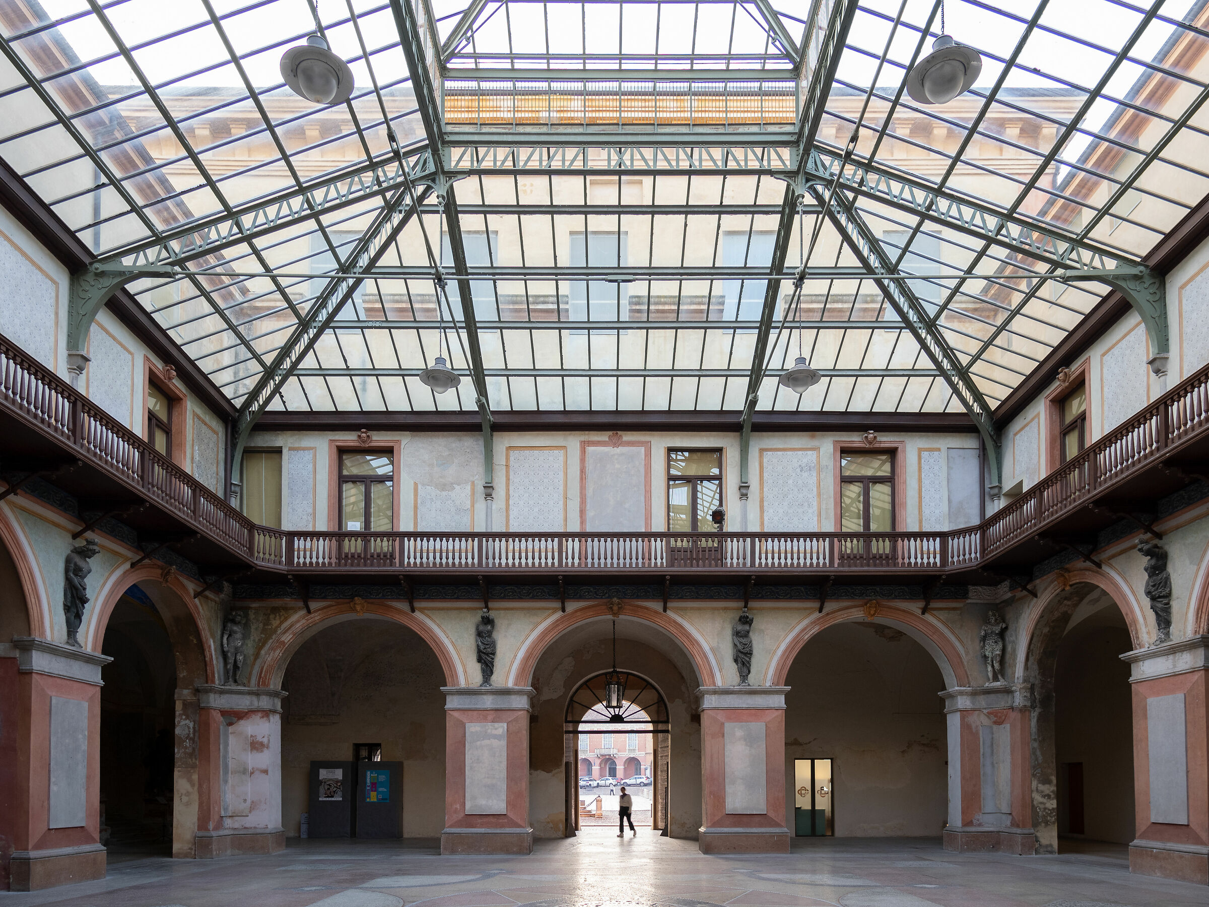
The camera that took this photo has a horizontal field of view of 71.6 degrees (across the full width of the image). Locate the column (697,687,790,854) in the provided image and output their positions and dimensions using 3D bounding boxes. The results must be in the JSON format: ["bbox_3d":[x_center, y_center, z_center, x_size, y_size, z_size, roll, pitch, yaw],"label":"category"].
[{"bbox_3d":[3.407,7.750,20.500,2.150,3.950,1.100,0,-8,0],"label":"column"}]

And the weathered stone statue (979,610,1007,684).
[{"bbox_3d":[9.500,4.730,20.500,0.650,1.850,0.470,-2,-4,37],"label":"weathered stone statue"}]

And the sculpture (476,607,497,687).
[{"bbox_3d":[-2.817,4.608,20.000,0.480,1.900,0.400,0,-8,0],"label":"sculpture"}]

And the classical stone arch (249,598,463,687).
[{"bbox_3d":[-5.965,4.643,20.400,5.050,2.150,0.600,0,-8,0],"label":"classical stone arch"}]

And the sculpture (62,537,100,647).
[{"bbox_3d":[-9.050,2.420,14.520,0.500,1.900,0.600,-1,-3,14],"label":"sculpture"}]

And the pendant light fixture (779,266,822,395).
[{"bbox_3d":[3.343,-2.103,14.300,0.700,2.150,0.700,0,-8,0],"label":"pendant light fixture"}]

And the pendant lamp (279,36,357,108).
[{"bbox_3d":[-2.912,-3.888,8.500,0.700,0.560,0.700,0,-8,0],"label":"pendant lamp"}]

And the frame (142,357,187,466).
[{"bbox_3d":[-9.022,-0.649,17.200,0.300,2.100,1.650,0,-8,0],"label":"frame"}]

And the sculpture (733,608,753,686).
[{"bbox_3d":[3.313,4.631,20.000,0.500,1.870,0.400,0,-8,0],"label":"sculpture"}]

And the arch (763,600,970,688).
[{"bbox_3d":[6.402,4.655,20.400,4.950,2.100,0.600,0,-8,0],"label":"arch"}]

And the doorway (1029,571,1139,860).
[{"bbox_3d":[10.500,5.800,18.200,0.900,5.800,4.000,0,-3,0],"label":"doorway"}]

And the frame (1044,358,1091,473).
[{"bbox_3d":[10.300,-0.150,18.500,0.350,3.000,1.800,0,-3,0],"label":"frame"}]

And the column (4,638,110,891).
[{"bbox_3d":[-9.750,5.420,14.500,1.200,4.100,2.300,0,-3,0],"label":"column"}]

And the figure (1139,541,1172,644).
[{"bbox_3d":[9.459,2.369,14.400,0.420,1.800,0.500,0,-8,0],"label":"figure"}]

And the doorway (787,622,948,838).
[{"bbox_3d":[6.590,7.060,21.200,4.200,5.600,0.900,0,-3,0],"label":"doorway"}]

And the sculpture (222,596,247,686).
[{"bbox_3d":[-9.050,4.720,20.450,0.600,1.900,0.470,2,-4,-37],"label":"sculpture"}]

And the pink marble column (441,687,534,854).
[{"bbox_3d":[-2.950,7.970,21.400,2.300,4.150,1.200,0,-3,0],"label":"pink marble column"}]

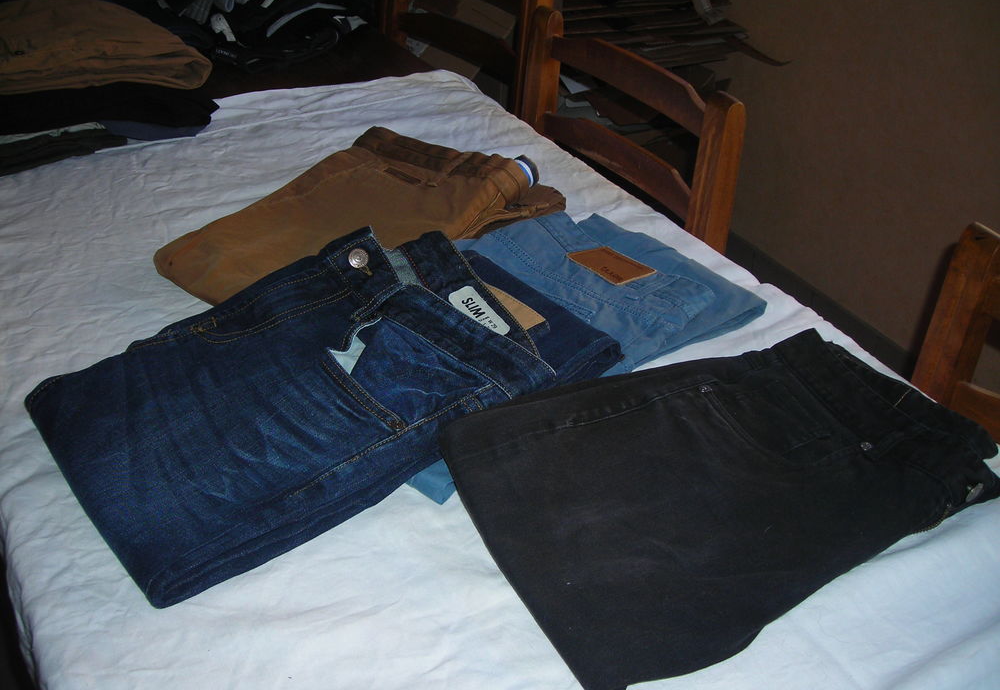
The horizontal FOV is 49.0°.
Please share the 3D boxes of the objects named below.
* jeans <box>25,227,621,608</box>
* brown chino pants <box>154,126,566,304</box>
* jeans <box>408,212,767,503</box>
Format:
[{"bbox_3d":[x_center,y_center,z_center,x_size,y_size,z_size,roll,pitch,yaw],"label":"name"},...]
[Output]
[{"bbox_3d":[-0.143,0.020,0.892,0.414,0.072,0.269,-24,40,-33],"label":"jeans"},{"bbox_3d":[-0.144,-0.129,1.148,0.289,0.052,0.361,21,38,30],"label":"brown chino pants"},{"bbox_3d":[0.022,-0.025,0.991,0.398,0.042,0.269,-24,40,-33],"label":"jeans"}]

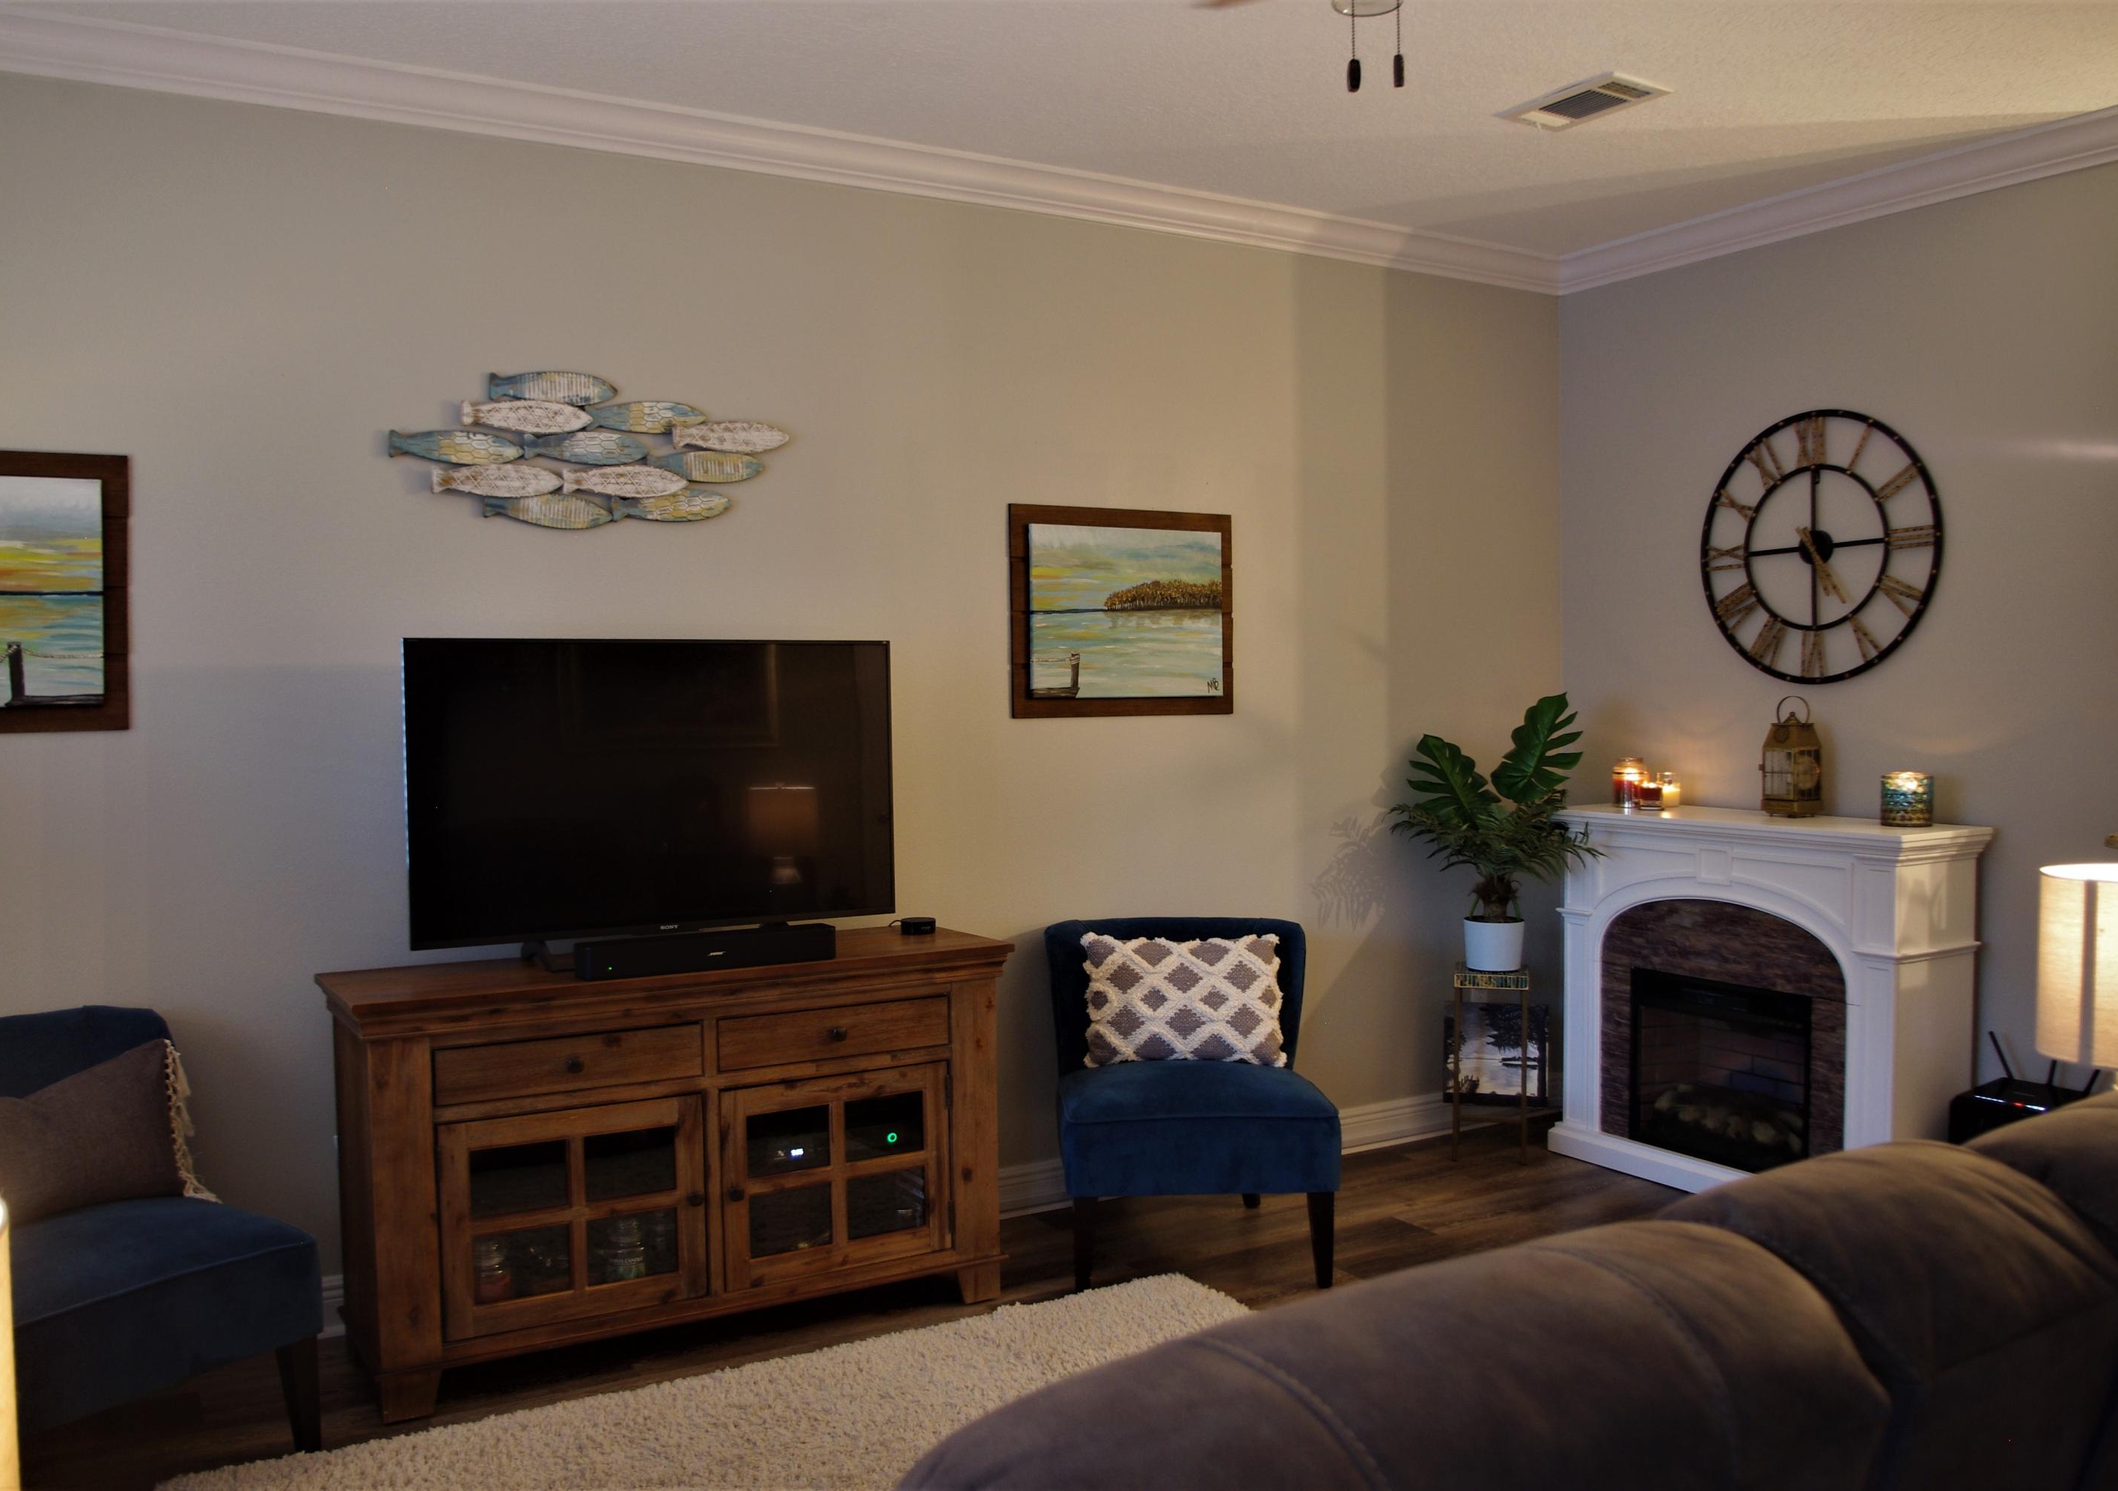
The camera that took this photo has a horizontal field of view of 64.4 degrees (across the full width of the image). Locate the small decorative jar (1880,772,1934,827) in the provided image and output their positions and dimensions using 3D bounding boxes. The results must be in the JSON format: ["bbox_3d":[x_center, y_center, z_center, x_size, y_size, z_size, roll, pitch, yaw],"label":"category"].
[{"bbox_3d":[2.147,0.140,4.254,0.127,0.132,0.127,-2,2,-30],"label":"small decorative jar"}]

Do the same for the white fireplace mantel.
[{"bbox_3d":[1.897,0.718,4.630,0.390,1.050,1.170,-2,2,-30],"label":"white fireplace mantel"}]

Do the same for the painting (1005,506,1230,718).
[{"bbox_3d":[0.180,-0.359,4.581,0.715,0.558,0.045,-2,2,-30],"label":"painting"}]

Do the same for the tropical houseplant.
[{"bbox_3d":[1.291,0.255,4.982,0.620,0.830,0.520,0,2,14],"label":"tropical houseplant"}]

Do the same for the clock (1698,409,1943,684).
[{"bbox_3d":[2.070,-0.541,4.617,0.050,0.757,0.750,-2,2,-30],"label":"clock"}]

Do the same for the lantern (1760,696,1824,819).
[{"bbox_3d":[1.984,0.031,4.550,0.155,0.325,0.155,-2,2,-30],"label":"lantern"}]

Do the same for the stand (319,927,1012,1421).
[{"bbox_3d":[-0.826,0.882,3.690,1.400,0.820,0.430,-2,2,-30],"label":"stand"}]

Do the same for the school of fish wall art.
[{"bbox_3d":[-1.055,-0.670,3.859,0.910,0.335,0.045,-2,2,-30],"label":"school of fish wall art"}]

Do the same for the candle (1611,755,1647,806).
[{"bbox_3d":[1.677,0.111,4.939,0.088,0.145,0.088,-2,2,-30],"label":"candle"}]

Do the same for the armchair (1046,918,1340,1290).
[{"bbox_3d":[0.313,0.866,4.198,0.660,0.800,0.660,0,2,-3],"label":"armchair"}]

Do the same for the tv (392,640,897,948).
[{"bbox_3d":[-0.873,0.086,3.701,1.085,0.640,0.070,-2,2,-30],"label":"tv"}]

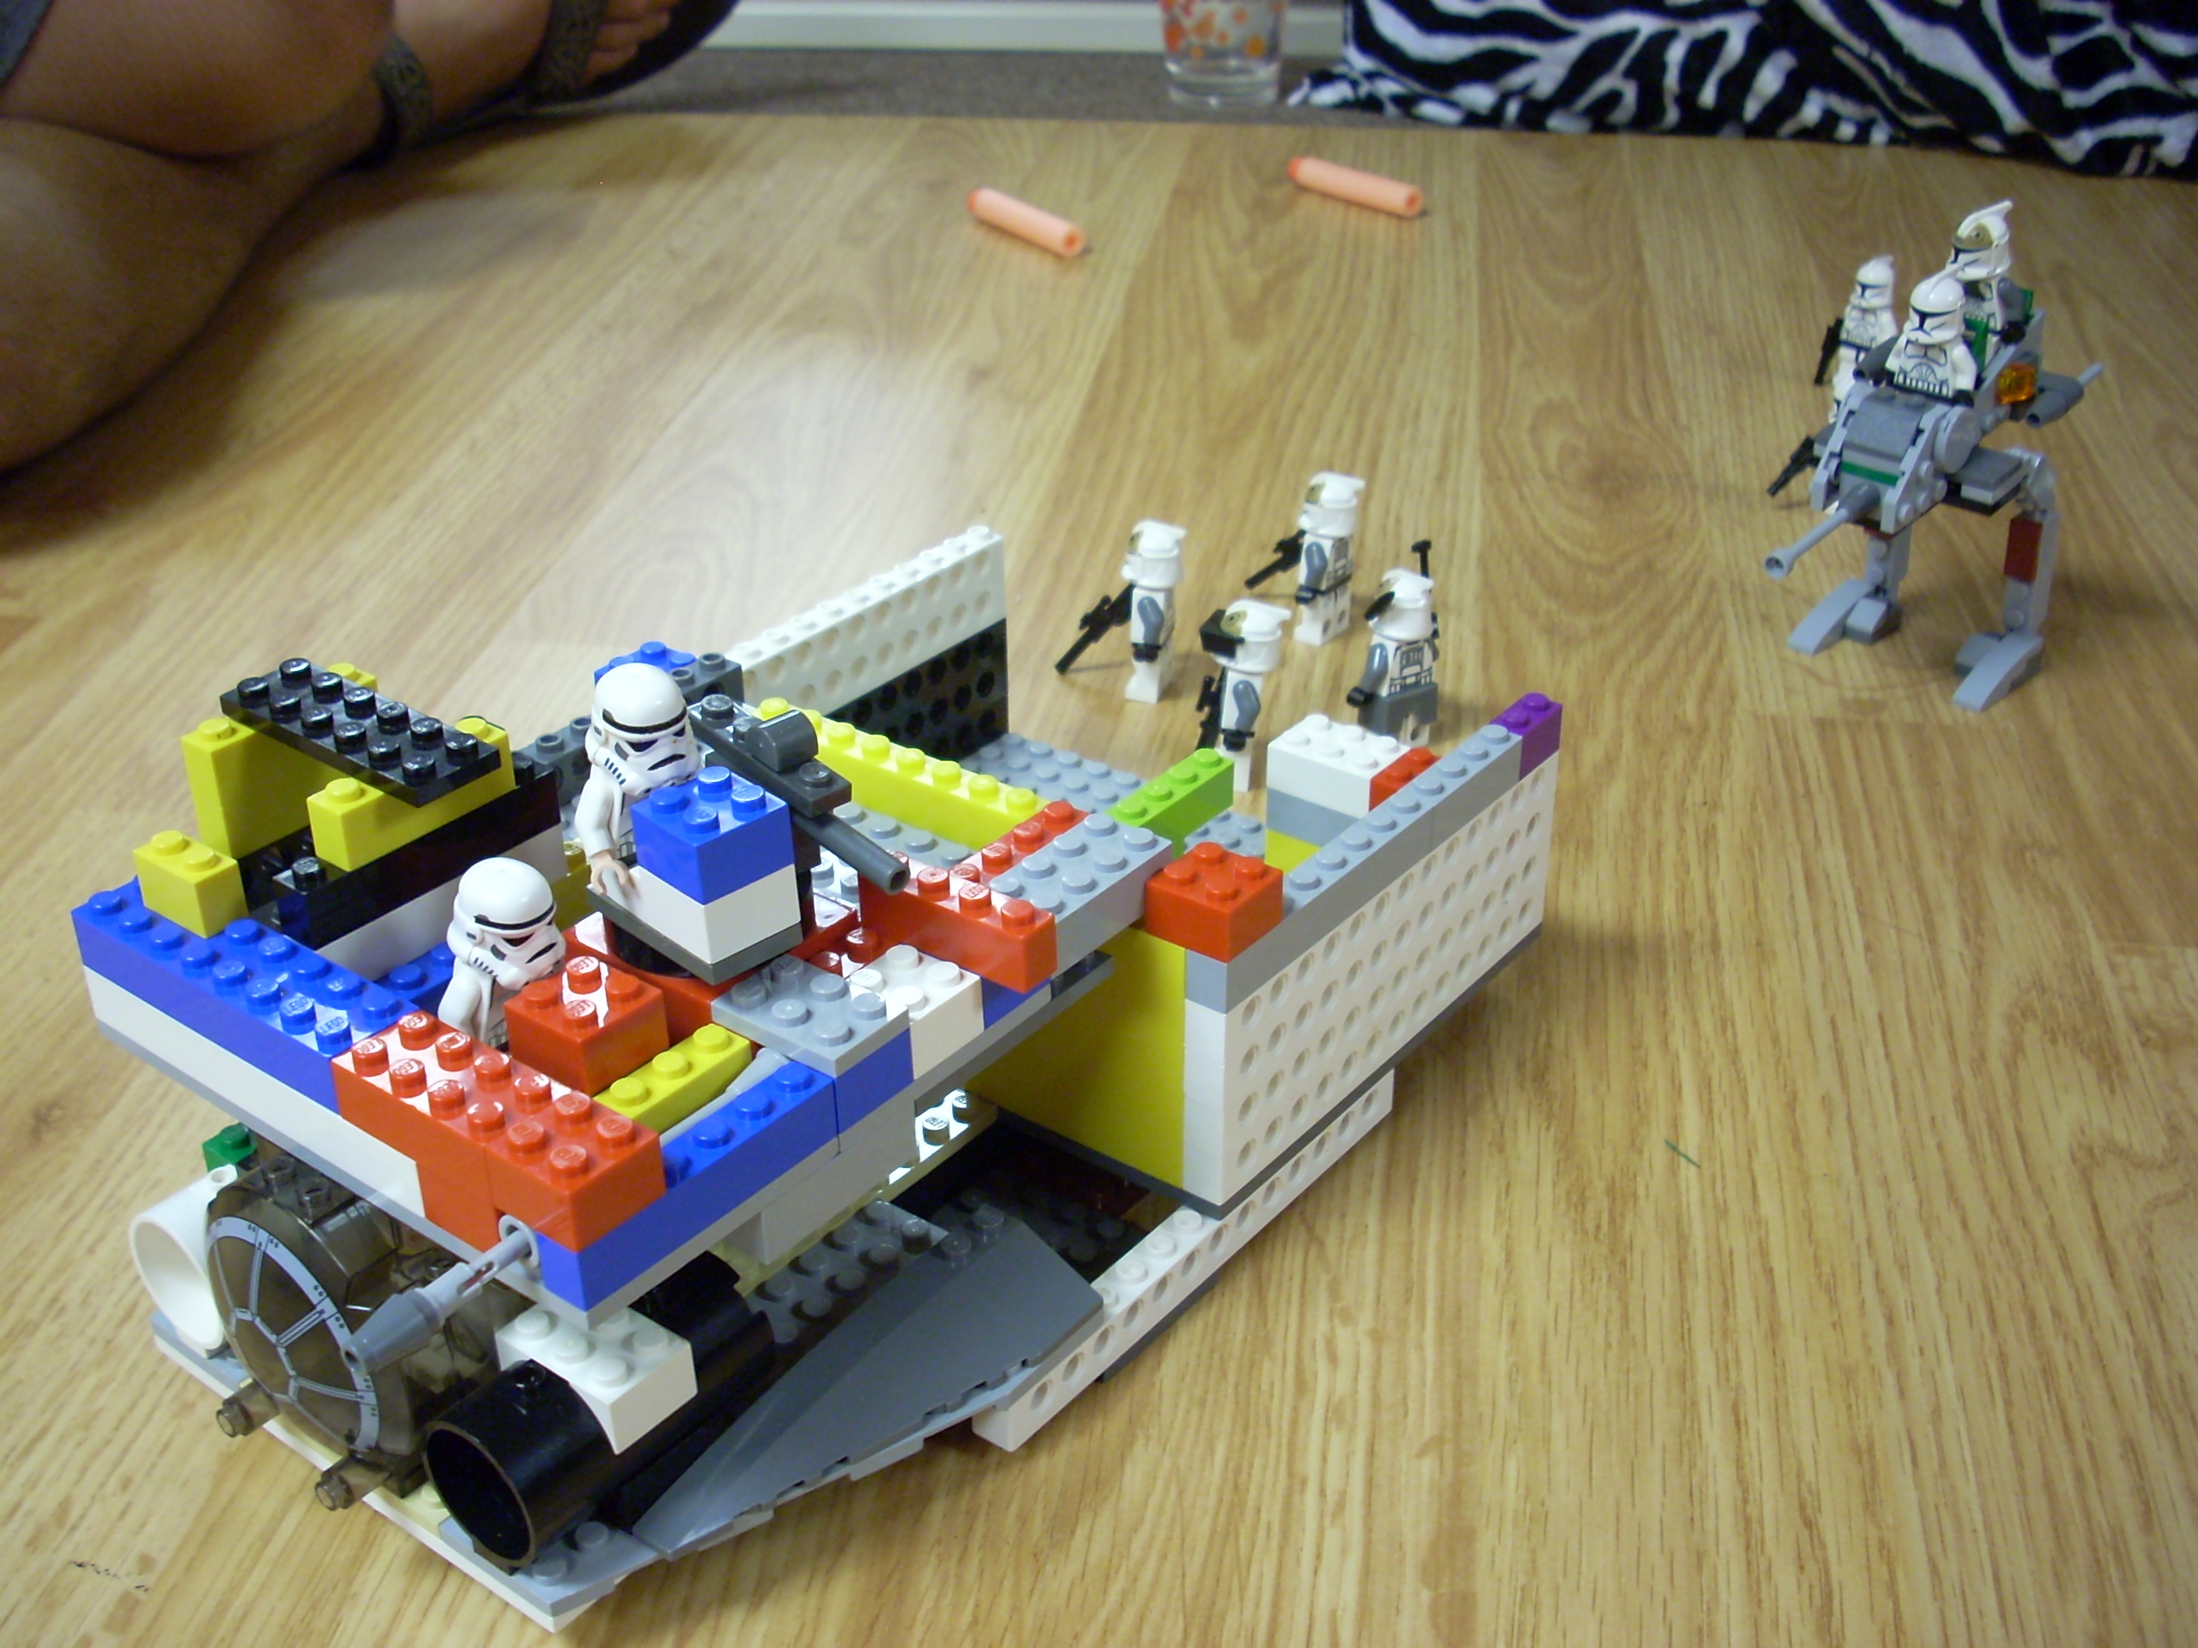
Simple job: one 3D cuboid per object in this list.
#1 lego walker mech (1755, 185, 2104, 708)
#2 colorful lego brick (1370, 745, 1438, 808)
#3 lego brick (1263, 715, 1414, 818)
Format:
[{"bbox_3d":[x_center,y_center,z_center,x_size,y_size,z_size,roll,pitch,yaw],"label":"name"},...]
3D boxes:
[{"bbox_3d":[0.191,-0.084,0.557,0.110,0.116,0.055,-27,39,-36],"label":"lego walker mech"},{"bbox_3d":[0.056,-0.006,0.427,0.008,0.011,0.016,21,36,32],"label":"colorful lego brick"},{"bbox_3d":[0.049,-0.012,0.475,0.024,0.011,0.016,21,36,32],"label":"lego brick"}]

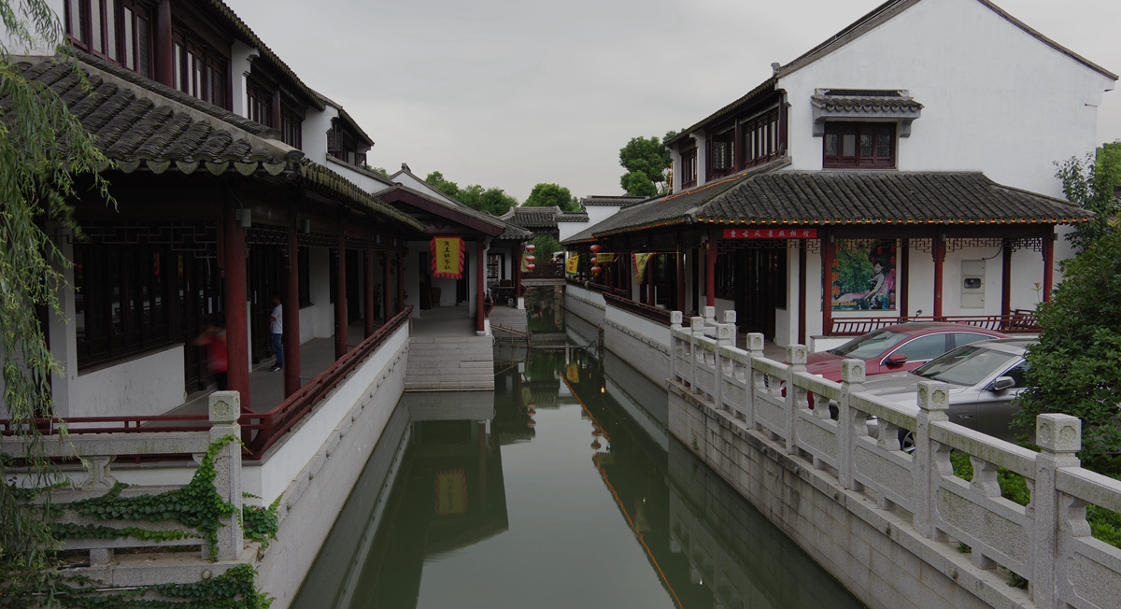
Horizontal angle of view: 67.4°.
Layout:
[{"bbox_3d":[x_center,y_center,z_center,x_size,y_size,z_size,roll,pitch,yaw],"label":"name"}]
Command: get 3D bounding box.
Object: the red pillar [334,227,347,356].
[{"bbox_3d":[-3.885,0.114,14.882,0.210,3.050,0.210,-1,3,-6],"label":"red pillar"}]

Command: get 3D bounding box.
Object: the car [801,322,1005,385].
[{"bbox_3d":[5.953,0.996,14.055,4.700,1.460,1.830,-1,3,-10],"label":"car"}]

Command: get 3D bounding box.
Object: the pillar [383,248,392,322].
[{"bbox_3d":[-4.703,-0.310,22.824,0.210,2.950,0.210,0,3,-6],"label":"pillar"}]

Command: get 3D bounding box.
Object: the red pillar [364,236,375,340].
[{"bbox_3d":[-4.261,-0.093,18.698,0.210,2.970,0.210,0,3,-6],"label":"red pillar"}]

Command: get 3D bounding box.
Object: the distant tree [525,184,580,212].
[{"bbox_3d":[-0.864,-6.978,81.740,6.200,9.800,6.200,0,3,-6],"label":"distant tree"}]

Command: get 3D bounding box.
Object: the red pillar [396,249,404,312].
[{"bbox_3d":[-5.172,-0.552,27.227,0.210,2.950,0.210,0,3,-6],"label":"red pillar"}]

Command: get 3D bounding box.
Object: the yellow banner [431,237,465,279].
[{"bbox_3d":[-3.487,-1.430,26.061,1.060,1.360,0.050,0,3,-6],"label":"yellow banner"}]

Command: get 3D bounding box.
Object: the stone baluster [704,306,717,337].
[{"bbox_3d":[3.257,0.731,18.541,0.190,1.370,0.190,-1,3,-6],"label":"stone baluster"}]

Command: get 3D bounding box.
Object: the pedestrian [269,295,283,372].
[{"bbox_3d":[-6.193,0.601,18.327,0.380,1.710,0.480,-1,3,-15],"label":"pedestrian"}]

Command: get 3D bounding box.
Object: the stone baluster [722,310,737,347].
[{"bbox_3d":[3.435,0.838,16.972,0.220,1.360,0.220,0,3,-6],"label":"stone baluster"}]

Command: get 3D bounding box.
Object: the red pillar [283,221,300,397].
[{"bbox_3d":[-3.455,0.337,10.829,0.210,3.050,0.210,-1,3,-6],"label":"red pillar"}]

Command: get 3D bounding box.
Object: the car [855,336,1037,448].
[{"bbox_3d":[5.570,1.165,10.500,4.820,1.460,1.840,0,3,-6],"label":"car"}]

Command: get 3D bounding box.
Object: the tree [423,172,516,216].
[{"bbox_3d":[-6.944,-5.603,64.417,7.200,9.000,7.000,-1,3,-6],"label":"tree"}]

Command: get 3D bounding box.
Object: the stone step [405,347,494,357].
[{"bbox_3d":[-3.328,1.433,25.608,2.550,0.160,0.320,-1,3,-6],"label":"stone step"}]

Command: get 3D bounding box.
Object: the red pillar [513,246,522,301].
[{"bbox_3d":[-1.966,-1.300,39.989,0.210,3.040,0.210,0,3,-6],"label":"red pillar"}]

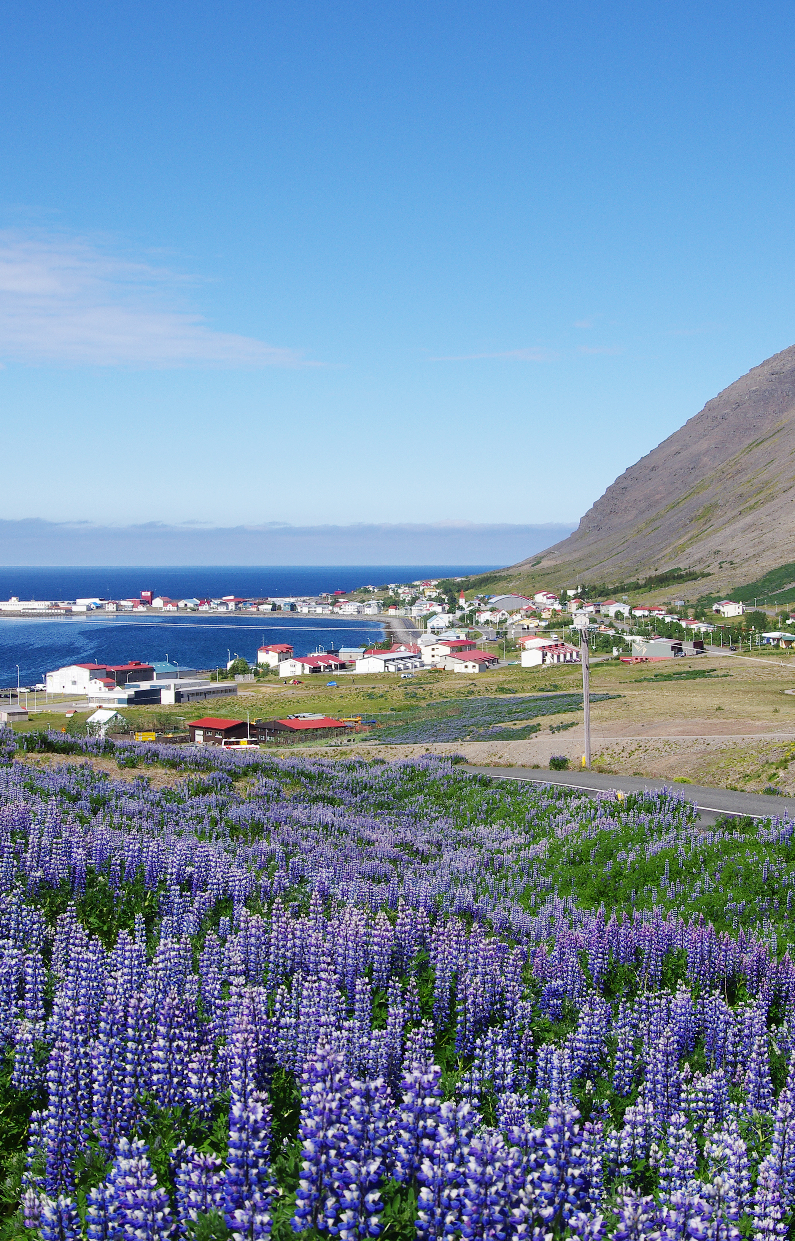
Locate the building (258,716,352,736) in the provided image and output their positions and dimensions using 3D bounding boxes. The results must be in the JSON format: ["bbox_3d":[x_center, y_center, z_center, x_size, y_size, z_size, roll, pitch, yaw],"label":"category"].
[{"bbox_3d":[-20.084,22.999,391.458,14.039,4.600,12.415,-2,3,-44],"label":"building"}]

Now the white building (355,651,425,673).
[{"bbox_3d":[-2.242,13.849,624.842,10.885,5.604,29.930,1,2,26],"label":"white building"}]

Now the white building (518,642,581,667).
[{"bbox_3d":[51.576,11.731,627.776,7.733,6.236,34.031,1,2,26],"label":"white building"}]

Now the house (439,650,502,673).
[{"bbox_3d":[23.958,13.505,614.385,10.871,6.045,25.377,1,2,26],"label":"house"}]

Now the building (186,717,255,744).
[{"bbox_3d":[-36.009,23.072,389.517,9.168,4.700,11.938,-2,3,-44],"label":"building"}]

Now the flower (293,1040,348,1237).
[{"bbox_3d":[-0.098,0.651,2.350,0.064,0.245,0.064,2,2,0],"label":"flower"}]

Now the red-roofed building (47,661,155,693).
[{"bbox_3d":[-87.431,16.030,552.900,15.579,8.190,33.204,1,2,26],"label":"red-roofed building"}]

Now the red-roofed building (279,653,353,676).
[{"bbox_3d":[-27.202,14.731,619.228,8.926,5.800,32.438,1,2,26],"label":"red-roofed building"}]

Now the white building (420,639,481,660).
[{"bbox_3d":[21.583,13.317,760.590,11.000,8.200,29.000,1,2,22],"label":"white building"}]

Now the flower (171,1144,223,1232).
[{"bbox_3d":[-0.279,0.788,2.600,0.066,0.125,0.066,0,2,0],"label":"flower"}]

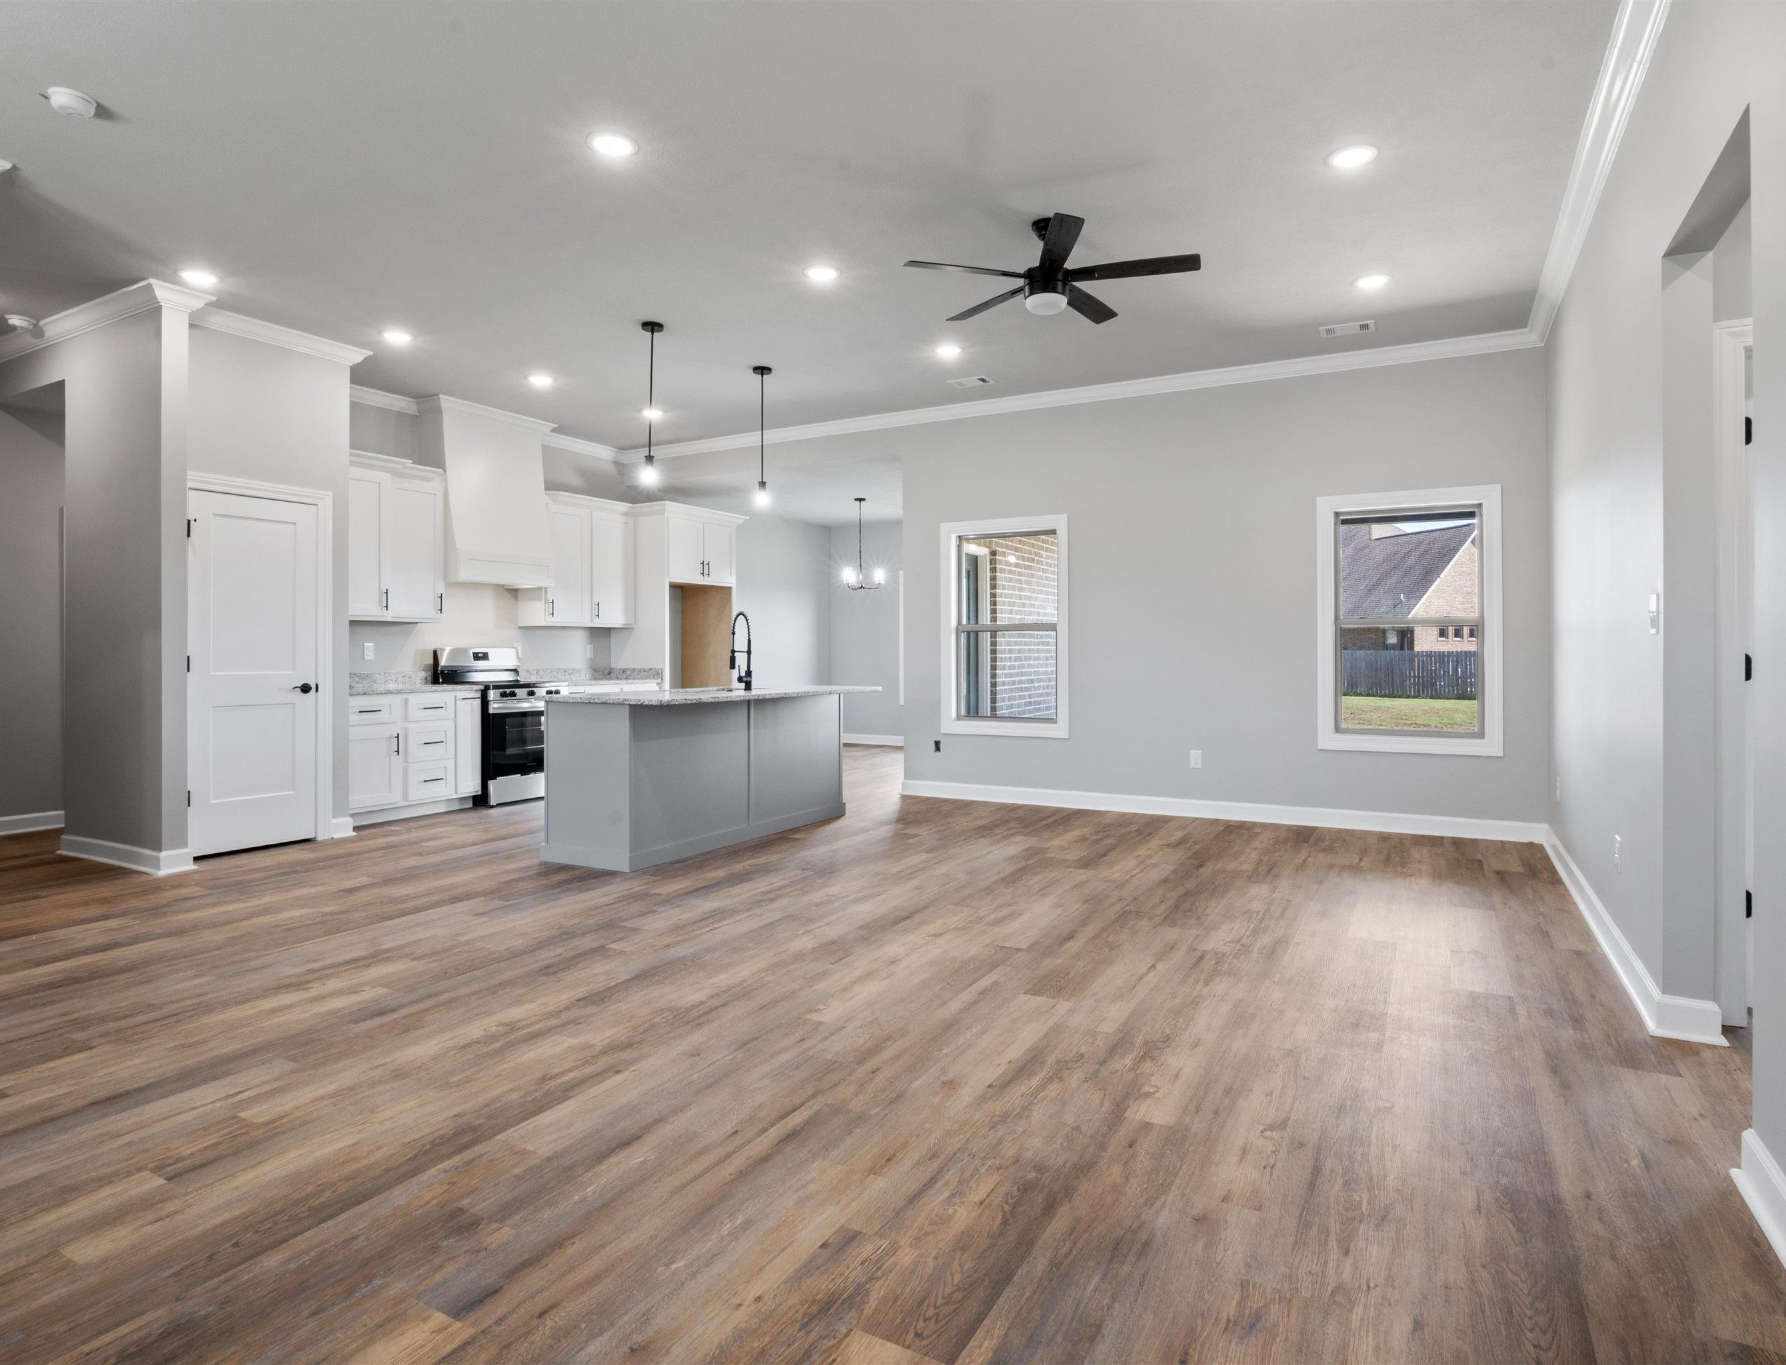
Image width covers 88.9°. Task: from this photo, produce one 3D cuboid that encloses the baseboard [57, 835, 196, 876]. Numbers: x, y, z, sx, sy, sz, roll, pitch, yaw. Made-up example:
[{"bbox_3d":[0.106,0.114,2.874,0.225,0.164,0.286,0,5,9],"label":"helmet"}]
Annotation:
[{"bbox_3d":[-4.302,0.924,5.101,1.190,0.132,0.180,1,1,30],"label":"baseboard"}]

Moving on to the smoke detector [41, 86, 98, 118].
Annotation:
[{"bbox_3d":[-2.897,-2.047,3.212,0.142,0.051,0.142,1,2,27],"label":"smoke detector"}]

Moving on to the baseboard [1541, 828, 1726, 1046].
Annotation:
[{"bbox_3d":[3.135,0.954,4.032,0.180,0.132,3.170,1,1,30],"label":"baseboard"}]

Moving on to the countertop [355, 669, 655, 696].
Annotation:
[{"bbox_3d":[-3.180,-0.031,7.357,0.650,0.130,2.870,1,1,30],"label":"countertop"}]

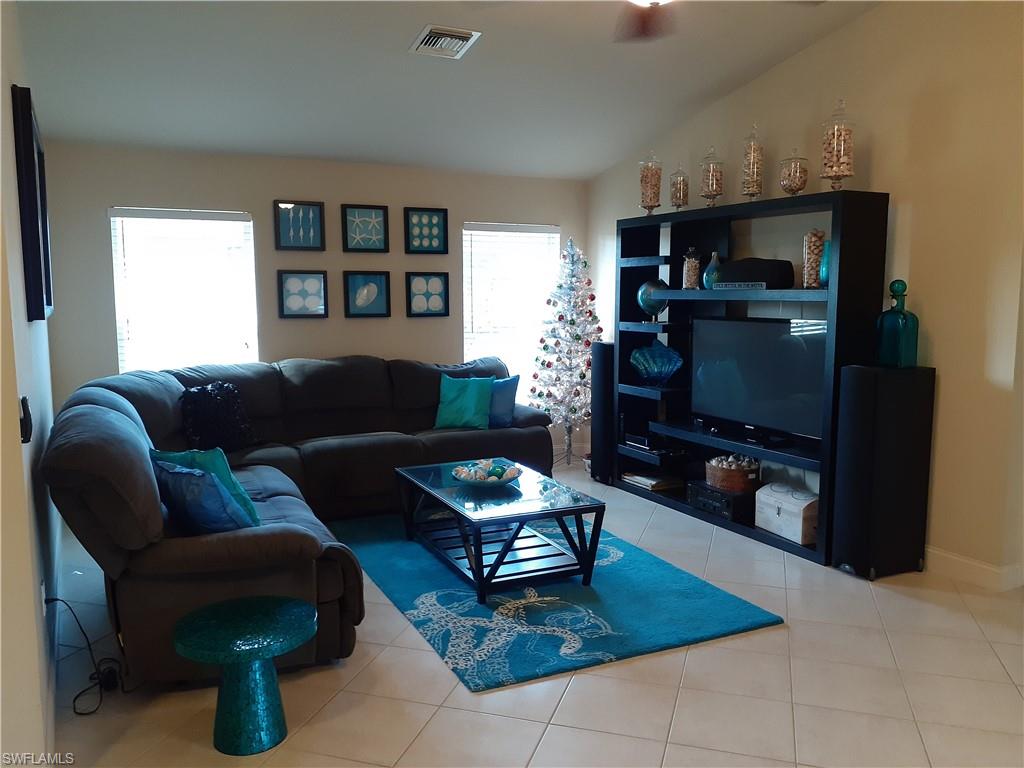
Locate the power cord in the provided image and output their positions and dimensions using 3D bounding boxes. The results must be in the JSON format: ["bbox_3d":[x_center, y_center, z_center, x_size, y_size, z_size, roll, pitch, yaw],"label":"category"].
[{"bbox_3d":[-1.539,0.959,2.932,0.276,0.384,0.296,-3,7,-27],"label":"power cord"}]

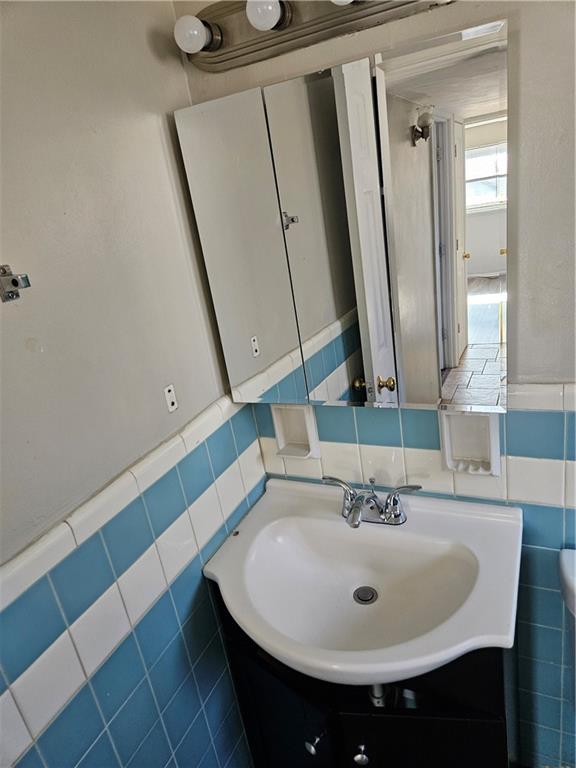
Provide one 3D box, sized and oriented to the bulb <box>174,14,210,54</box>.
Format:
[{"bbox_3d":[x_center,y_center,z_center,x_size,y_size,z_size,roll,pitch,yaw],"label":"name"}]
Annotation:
[{"bbox_3d":[-0.177,-0.649,0.949,0.059,0.059,0.070,1,26,27],"label":"bulb"}]

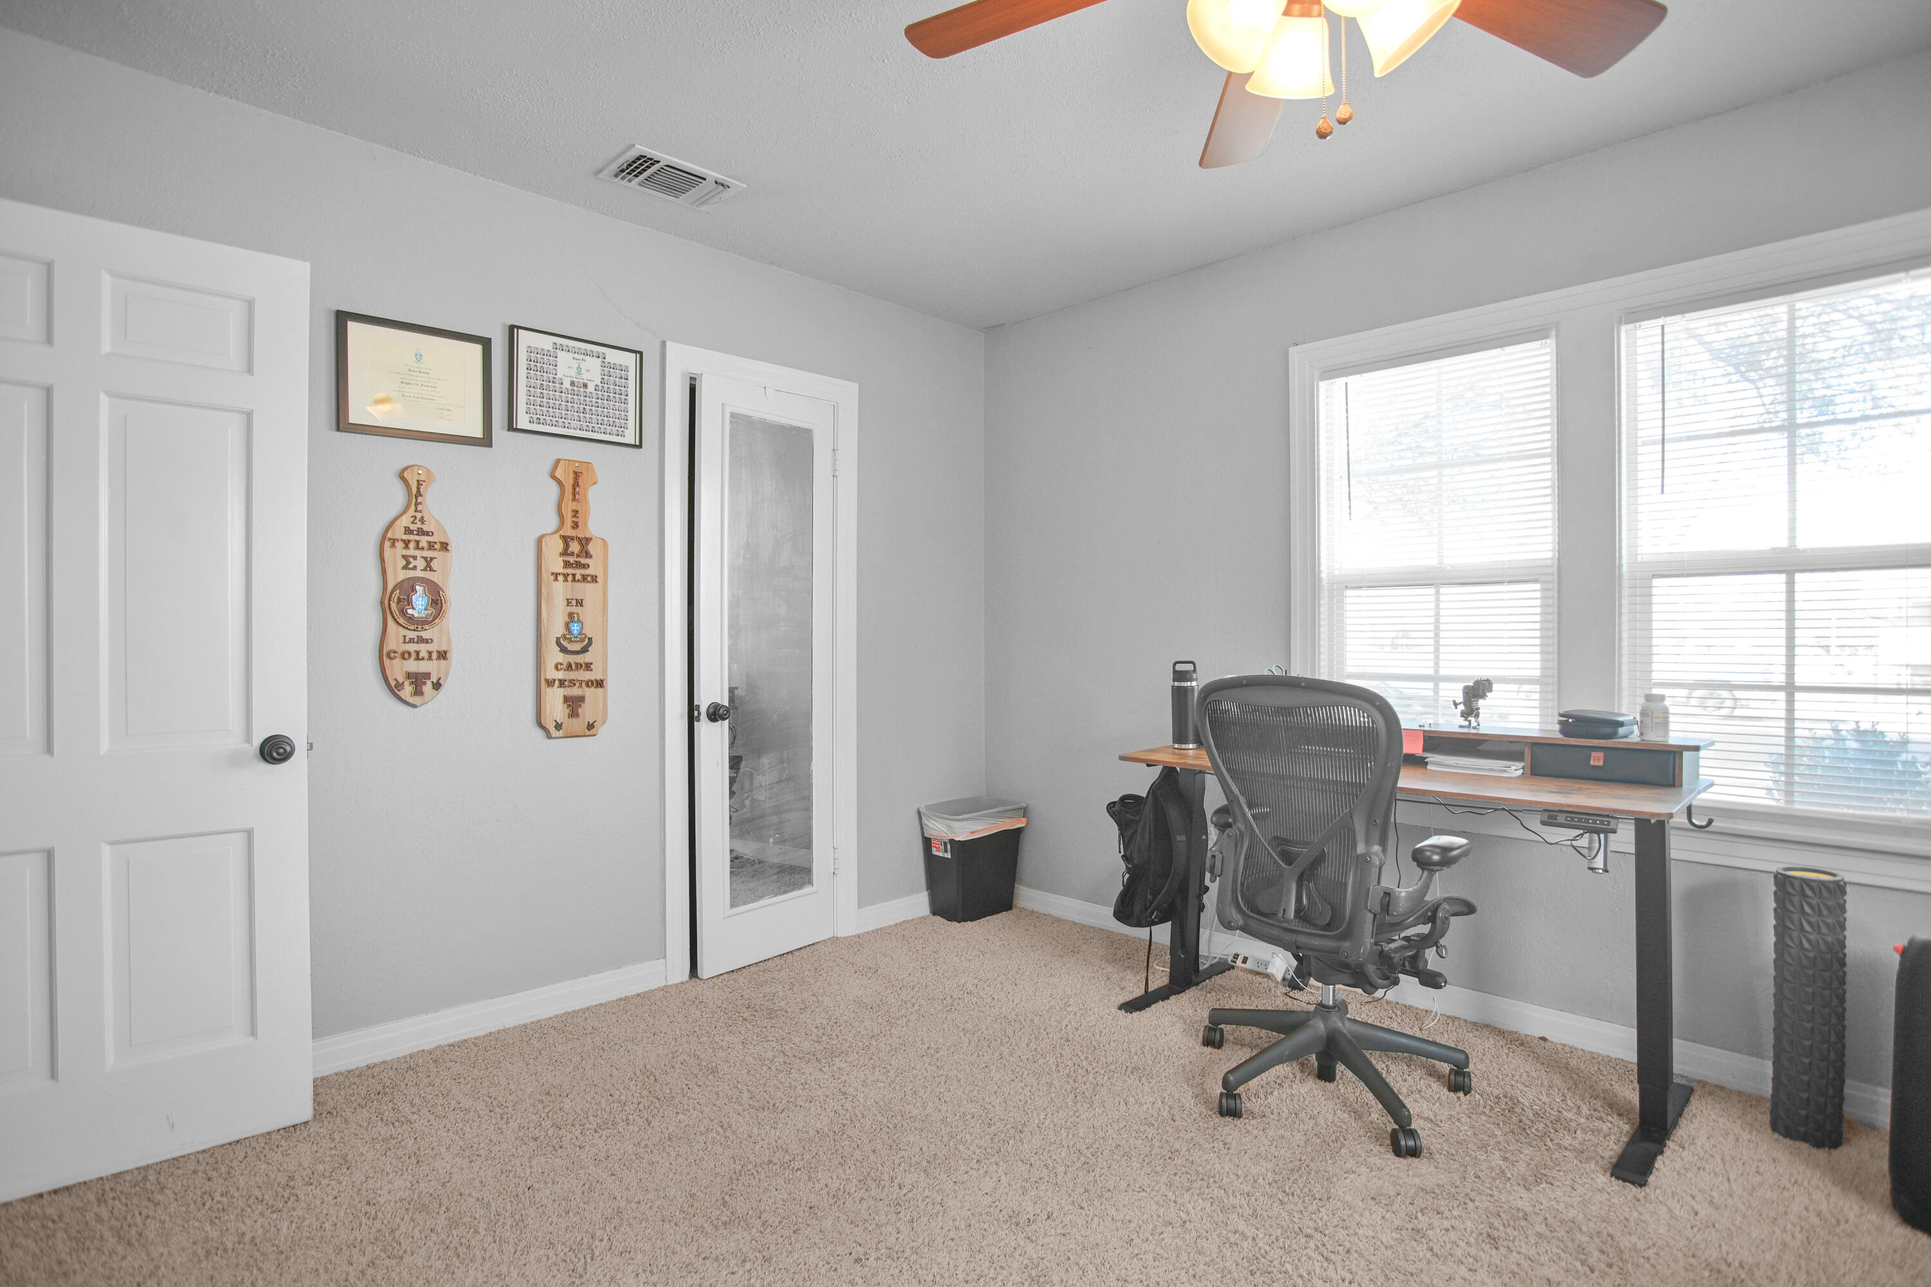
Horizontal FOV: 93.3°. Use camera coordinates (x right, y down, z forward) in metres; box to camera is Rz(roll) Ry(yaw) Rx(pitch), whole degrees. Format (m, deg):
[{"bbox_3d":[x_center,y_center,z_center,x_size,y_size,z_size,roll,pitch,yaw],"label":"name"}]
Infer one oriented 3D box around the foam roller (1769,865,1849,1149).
[{"bbox_3d":[1.915,0.822,2.070,0.125,0.596,0.125,0,0,42],"label":"foam roller"}]

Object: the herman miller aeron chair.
[{"bbox_3d":[0.908,0.600,2.300,0.665,1.040,0.675,0,0,-41],"label":"herman miller aeron chair"}]

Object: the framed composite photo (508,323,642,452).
[{"bbox_3d":[-1.181,-0.773,2.785,0.390,0.310,0.020,0,0,-41],"label":"framed composite photo"}]

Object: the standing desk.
[{"bbox_3d":[1.157,0.685,2.545,1.380,0.870,0.640,0,0,42],"label":"standing desk"}]

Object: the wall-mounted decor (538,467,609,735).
[{"bbox_3d":[-1.192,-0.136,2.776,0.200,0.840,0.022,0,0,-41],"label":"wall-mounted decor"}]

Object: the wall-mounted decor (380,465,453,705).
[{"bbox_3d":[-1.506,-0.157,2.501,0.172,0.660,0.022,0,0,-41],"label":"wall-mounted decor"}]

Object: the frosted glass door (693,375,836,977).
[{"bbox_3d":[-0.692,0.105,3.217,0.037,1.993,0.575,0,0,43],"label":"frosted glass door"}]

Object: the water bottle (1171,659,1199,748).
[{"bbox_3d":[0.706,0.200,2.930,0.081,0.280,0.081,0,0,42],"label":"water bottle"}]

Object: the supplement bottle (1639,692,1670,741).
[{"bbox_3d":[1.752,0.186,2.315,0.060,0.125,0.060,0,0,42],"label":"supplement bottle"}]

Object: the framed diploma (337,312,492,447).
[{"bbox_3d":[-1.502,-0.713,2.504,0.372,0.315,0.022,0,0,-41],"label":"framed diploma"}]

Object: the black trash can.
[{"bbox_3d":[0.030,0.905,3.800,0.375,0.430,0.265,0,0,-41],"label":"black trash can"}]

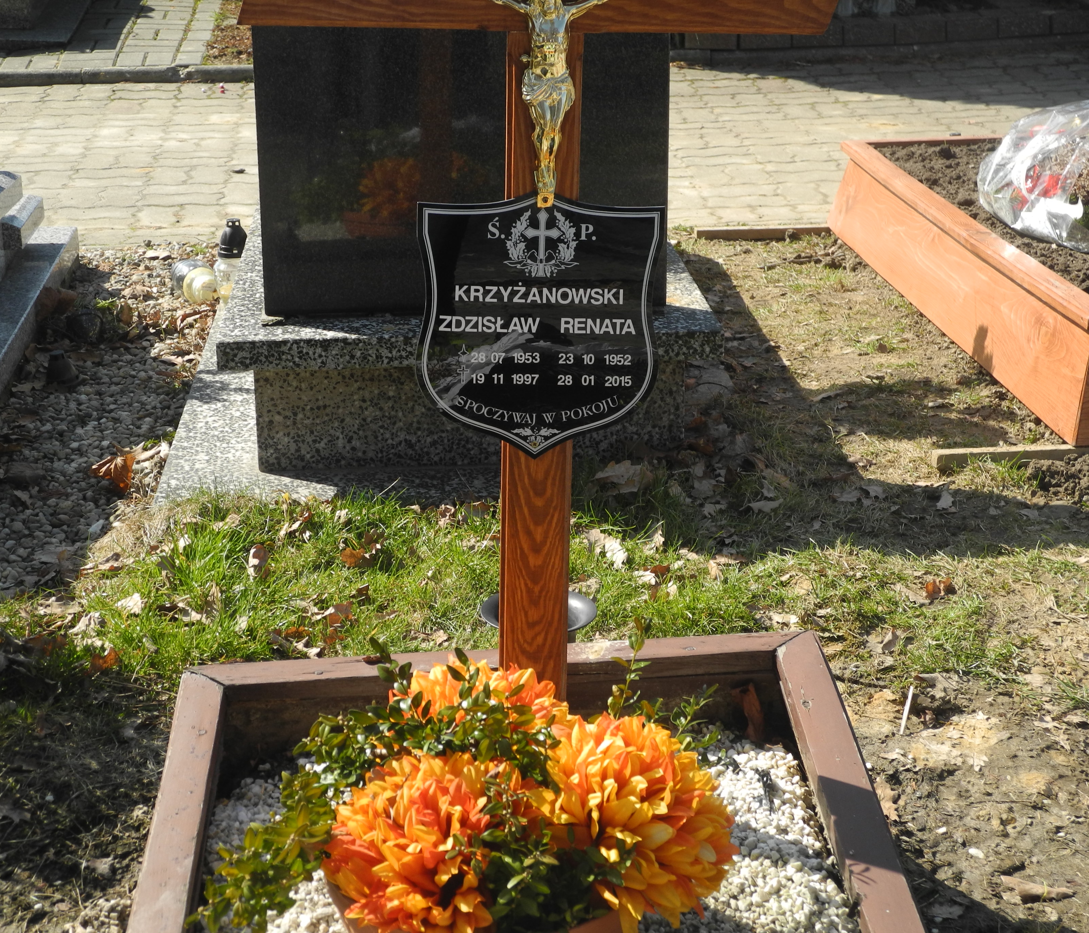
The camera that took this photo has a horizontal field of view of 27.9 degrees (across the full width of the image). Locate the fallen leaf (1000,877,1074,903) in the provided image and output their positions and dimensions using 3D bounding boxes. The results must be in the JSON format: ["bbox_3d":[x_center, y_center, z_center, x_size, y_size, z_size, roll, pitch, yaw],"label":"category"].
[{"bbox_3d":[0.599,0.513,2.668,0.088,0.020,0.036,4,21,13],"label":"fallen leaf"}]

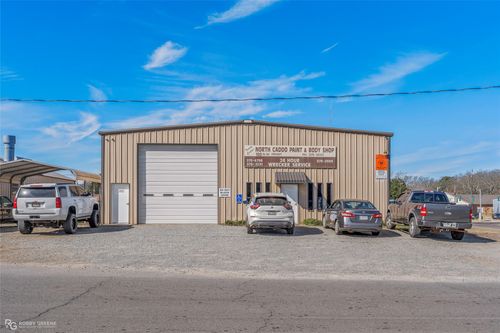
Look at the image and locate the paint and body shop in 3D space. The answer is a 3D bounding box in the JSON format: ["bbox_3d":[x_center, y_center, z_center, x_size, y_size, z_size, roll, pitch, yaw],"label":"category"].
[{"bbox_3d":[-0.436,0.615,33.888,15.700,5.550,17.500,0,-2,-2],"label":"paint and body shop"}]

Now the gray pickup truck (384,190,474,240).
[{"bbox_3d":[7.464,1.956,20.229,2.050,1.890,5.720,0,-2,4],"label":"gray pickup truck"}]

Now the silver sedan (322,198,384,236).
[{"bbox_3d":[4.450,2.160,20.903,1.800,1.490,4.630,0,-2,-1],"label":"silver sedan"}]

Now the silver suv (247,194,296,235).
[{"bbox_3d":[0.831,2.017,20.804,1.950,1.690,4.890,0,-2,-2],"label":"silver suv"}]

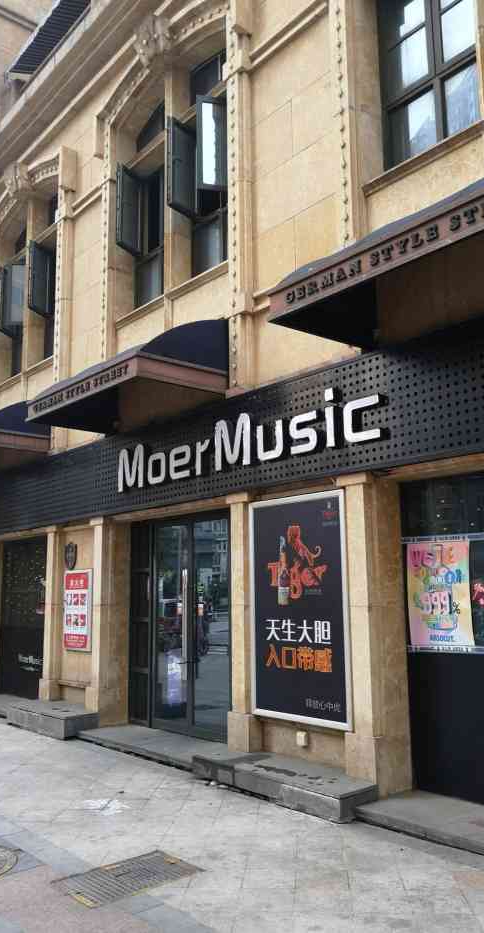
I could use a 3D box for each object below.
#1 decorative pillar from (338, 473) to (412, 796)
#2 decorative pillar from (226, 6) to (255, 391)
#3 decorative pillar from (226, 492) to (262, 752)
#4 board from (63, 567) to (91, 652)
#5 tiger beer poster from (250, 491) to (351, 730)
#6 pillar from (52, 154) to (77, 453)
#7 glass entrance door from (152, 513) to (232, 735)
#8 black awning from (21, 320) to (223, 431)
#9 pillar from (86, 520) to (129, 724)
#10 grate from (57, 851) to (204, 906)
[{"bbox_3d":[1.083,1.322,5.943,0.446,2.475,0.322,7,-12,-39],"label":"decorative pillar"},{"bbox_3d":[-0.033,-3.067,7.790,0.206,4.653,0.223,7,-12,-39],"label":"decorative pillar"},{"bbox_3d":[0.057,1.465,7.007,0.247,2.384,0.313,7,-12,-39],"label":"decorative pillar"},{"bbox_3d":[-2.157,1.882,9.531,0.050,1.048,0.743,7,-12,-39],"label":"board"},{"bbox_3d":[0.501,1.227,6.374,0.074,1.926,1.226,7,-12,-39],"label":"tiger beer poster"},{"bbox_3d":[-2.608,-2.589,10.832,0.206,4.768,0.247,7,-12,-39],"label":"pillar"},{"bbox_3d":[-0.586,1.769,8.389,0.083,2.500,1.658,7,-12,-39],"label":"glass entrance door"},{"bbox_3d":[-1.323,-1.016,8.086,1.147,0.784,2.458,7,-12,-39],"label":"black awning"},{"bbox_3d":[-1.672,1.916,9.172,0.429,2.524,0.330,7,-12,-39],"label":"pillar"},{"bbox_3d":[-0.657,2.404,4.232,0.718,0.036,0.454,7,-12,-39],"label":"grate"}]

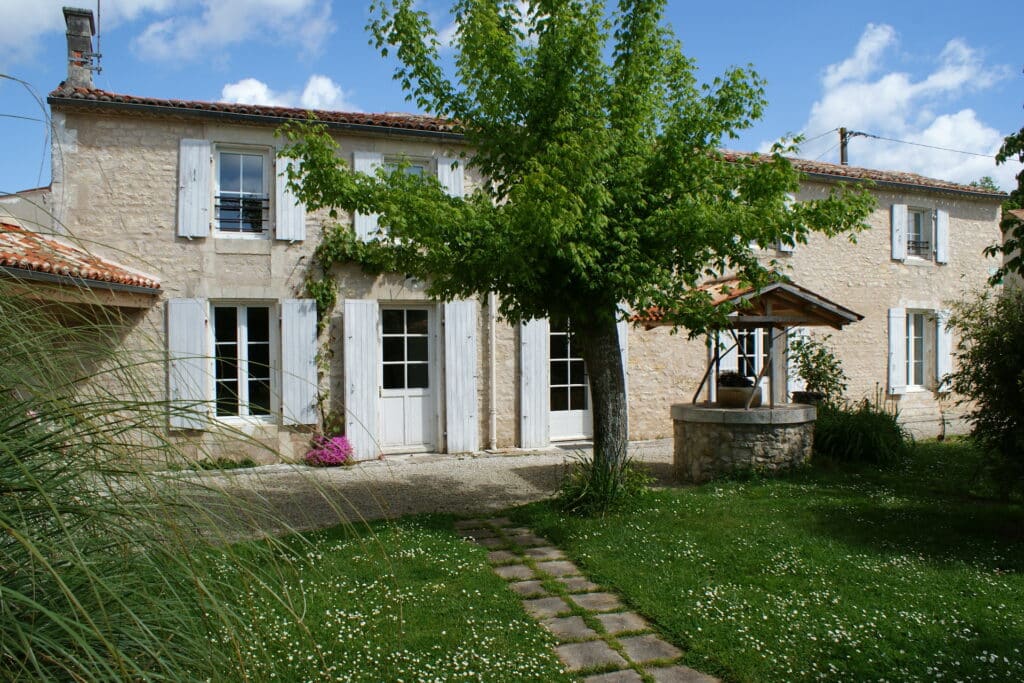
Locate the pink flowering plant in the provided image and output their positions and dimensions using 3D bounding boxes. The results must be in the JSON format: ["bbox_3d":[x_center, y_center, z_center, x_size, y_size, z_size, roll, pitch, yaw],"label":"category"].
[{"bbox_3d":[-2.447,1.464,10.271,0.600,0.380,0.450,-1,0,-23],"label":"pink flowering plant"}]

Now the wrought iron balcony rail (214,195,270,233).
[{"bbox_3d":[-3.776,-1.787,10.761,0.741,0.464,0.040,-1,0,-23],"label":"wrought iron balcony rail"}]

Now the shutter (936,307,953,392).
[{"bbox_3d":[9.215,0.195,16.321,0.433,1.783,0.045,-1,0,-23],"label":"shutter"}]

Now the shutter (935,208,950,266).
[{"bbox_3d":[9.147,-2.224,16.293,0.367,1.148,0.045,-1,0,-23],"label":"shutter"}]

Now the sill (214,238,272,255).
[{"bbox_3d":[-3.759,-1.311,10.769,0.768,0.210,0.250,-1,0,-23],"label":"sill"}]

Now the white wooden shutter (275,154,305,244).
[{"bbox_3d":[-3.123,-2.095,10.864,0.411,1.317,0.045,-1,0,-23],"label":"white wooden shutter"}]

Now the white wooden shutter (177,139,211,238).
[{"bbox_3d":[-4.074,-1.963,9.856,0.360,1.240,0.050,-1,0,-23],"label":"white wooden shutter"}]

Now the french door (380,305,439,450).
[{"bbox_3d":[-1.595,0.569,11.806,0.921,2.262,0.070,-1,0,-23],"label":"french door"}]

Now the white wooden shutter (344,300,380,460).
[{"bbox_3d":[-2.080,0.529,10.688,0.460,2.200,0.050,-1,0,-23],"label":"white wooden shutter"}]

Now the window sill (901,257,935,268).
[{"bbox_3d":[7.930,-1.520,14.966,0.860,0.130,0.220,-1,0,-23],"label":"window sill"}]

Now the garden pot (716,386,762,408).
[{"bbox_3d":[2.871,0.708,9.680,0.550,0.265,0.530,0,0,16],"label":"garden pot"}]

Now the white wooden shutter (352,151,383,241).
[{"bbox_3d":[-2.000,-2.014,10.728,0.390,1.220,0.050,-1,0,-23],"label":"white wooden shutter"}]

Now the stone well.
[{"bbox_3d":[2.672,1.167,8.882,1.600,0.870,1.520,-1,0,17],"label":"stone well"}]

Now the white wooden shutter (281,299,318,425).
[{"bbox_3d":[-2.857,0.277,10.362,0.450,1.690,0.050,-1,0,-23],"label":"white wooden shutter"}]

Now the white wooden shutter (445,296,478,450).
[{"bbox_3d":[-0.726,0.523,11.257,0.480,2.200,0.050,-1,0,-23],"label":"white wooden shutter"}]

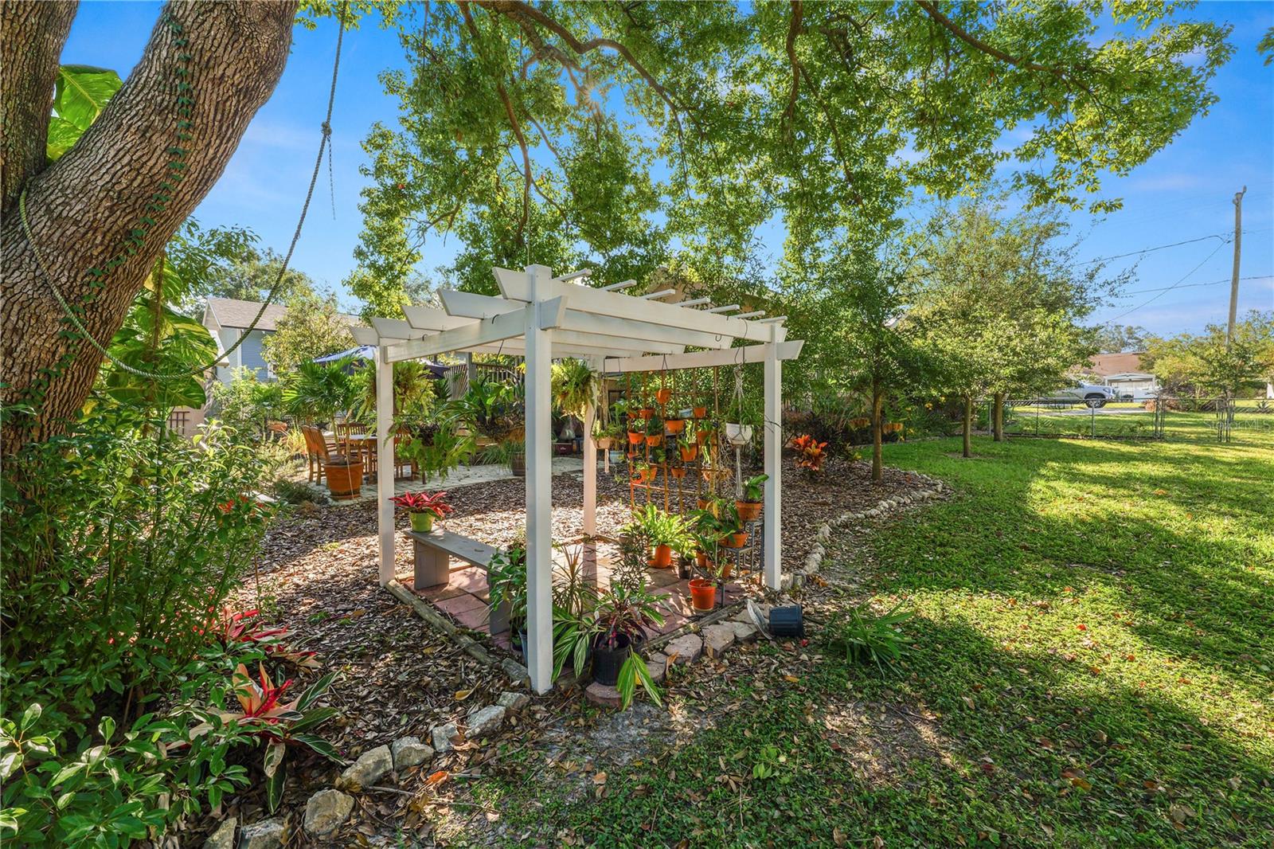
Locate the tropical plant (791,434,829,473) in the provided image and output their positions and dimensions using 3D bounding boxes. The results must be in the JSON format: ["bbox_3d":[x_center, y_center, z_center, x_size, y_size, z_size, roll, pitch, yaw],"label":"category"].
[{"bbox_3d":[3.287,0.557,9.400,0.660,0.720,0.660,1,2,19],"label":"tropical plant"}]

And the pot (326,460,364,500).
[{"bbox_3d":[-4.188,0.806,7.100,0.530,0.500,0.530,-1,3,-26],"label":"pot"}]

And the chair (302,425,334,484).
[{"bbox_3d":[-5.143,0.499,8.150,0.580,0.950,0.550,-2,3,-41],"label":"chair"}]

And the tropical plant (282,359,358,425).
[{"bbox_3d":[-4.609,-0.470,7.200,0.950,0.930,0.920,-1,3,-24],"label":"tropical plant"}]

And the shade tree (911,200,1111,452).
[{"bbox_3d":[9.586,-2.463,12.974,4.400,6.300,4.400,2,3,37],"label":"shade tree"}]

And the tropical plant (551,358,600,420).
[{"bbox_3d":[-0.671,-0.369,5.100,0.580,0.620,0.580,0,2,-7],"label":"tropical plant"}]

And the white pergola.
[{"bbox_3d":[-0.452,0.217,3.930,2.490,2.130,2.630,-2,3,-42],"label":"white pergola"}]

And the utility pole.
[{"bbox_3d":[29.678,-6.165,24.724,0.300,11.200,0.300,-2,3,-40],"label":"utility pole"}]

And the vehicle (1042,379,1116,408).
[{"bbox_3d":[25.936,-1.922,30.390,1.900,1.800,5.400,-2,3,-43],"label":"vehicle"}]

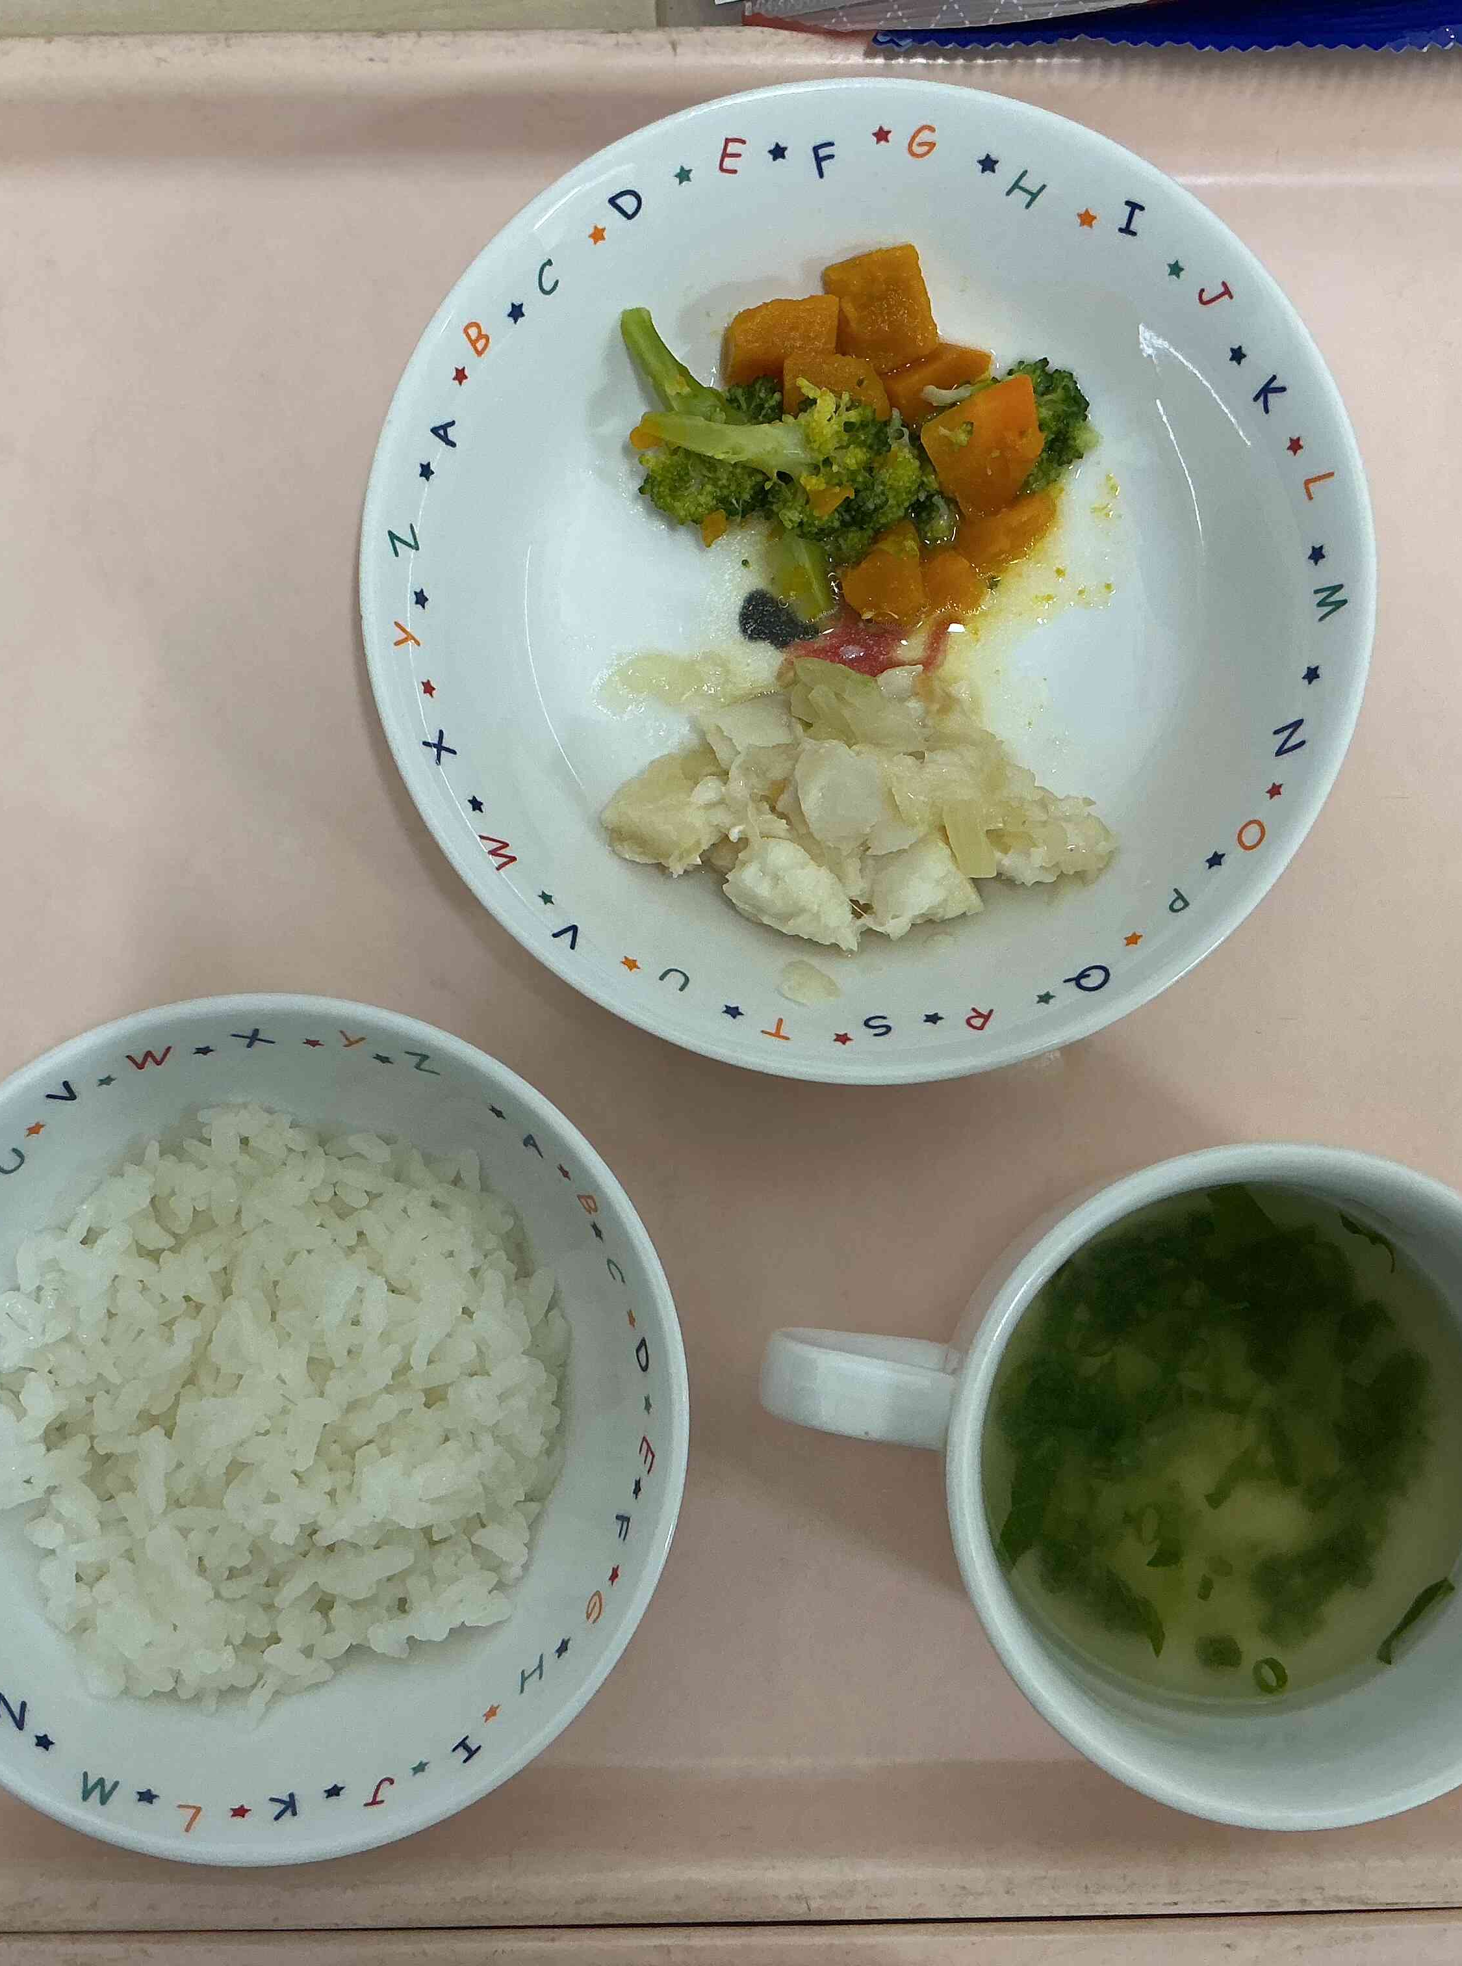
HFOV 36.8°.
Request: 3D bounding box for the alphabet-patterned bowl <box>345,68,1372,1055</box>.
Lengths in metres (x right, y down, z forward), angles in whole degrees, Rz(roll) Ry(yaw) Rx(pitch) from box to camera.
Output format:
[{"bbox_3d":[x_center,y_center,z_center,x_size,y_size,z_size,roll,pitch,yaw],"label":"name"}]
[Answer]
[{"bbox_3d":[0.020,-0.057,0.336,0.145,0.044,0.145,0,86,-1],"label":"alphabet-patterned bowl"}]

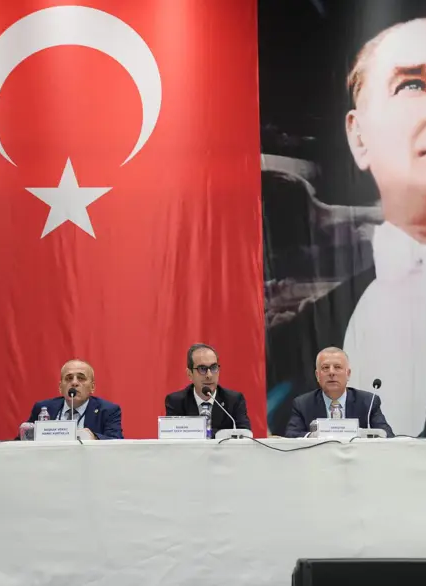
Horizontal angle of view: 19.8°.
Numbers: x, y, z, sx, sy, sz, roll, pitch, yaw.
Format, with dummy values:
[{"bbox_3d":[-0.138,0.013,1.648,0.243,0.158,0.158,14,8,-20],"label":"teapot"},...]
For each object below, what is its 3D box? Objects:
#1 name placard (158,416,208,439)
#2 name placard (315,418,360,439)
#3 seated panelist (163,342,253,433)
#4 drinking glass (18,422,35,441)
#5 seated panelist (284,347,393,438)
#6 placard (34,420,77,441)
[{"bbox_3d":[-0.151,0.669,6.050,0.237,0.114,0.060,-1,-10,0],"label":"name placard"},{"bbox_3d":[0.629,0.678,6.100,0.207,0.099,0.060,-1,-10,0],"label":"name placard"},{"bbox_3d":[-0.015,0.882,6.314,0.530,1.290,0.780,1,-10,-6],"label":"seated panelist"},{"bbox_3d":[-0.929,0.703,6.160,0.088,0.098,0.088,-1,-10,0],"label":"drinking glass"},{"bbox_3d":[0.675,0.901,6.415,0.600,1.275,0.800,-2,-10,6],"label":"seated panelist"},{"bbox_3d":[-0.784,0.690,6.100,0.205,0.101,0.060,0,-10,-1],"label":"placard"}]

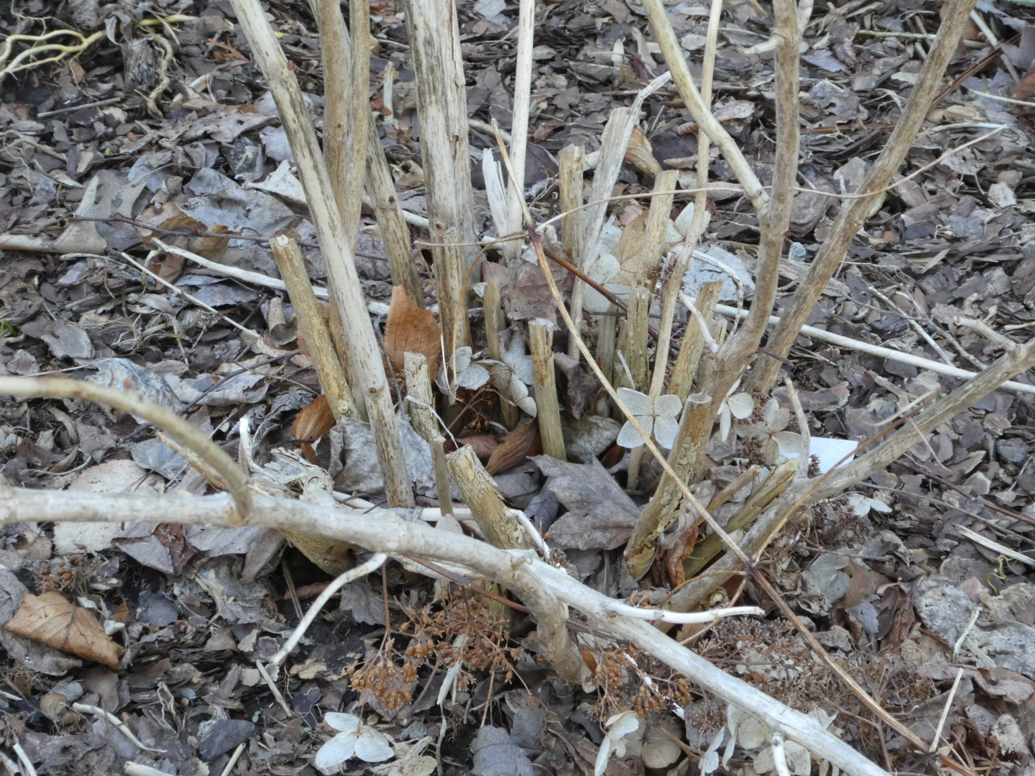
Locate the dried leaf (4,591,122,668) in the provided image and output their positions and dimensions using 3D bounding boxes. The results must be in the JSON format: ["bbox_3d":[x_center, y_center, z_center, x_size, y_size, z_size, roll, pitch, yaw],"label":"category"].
[{"bbox_3d":[-0.174,0.093,1.640,0.048,0.015,0.033,15,33,24],"label":"dried leaf"}]

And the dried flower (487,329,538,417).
[{"bbox_3d":[-0.002,-0.006,1.750,0.021,0.032,0.016,0,30,0],"label":"dried flower"}]

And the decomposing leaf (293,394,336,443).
[{"bbox_3d":[-0.084,0.013,1.765,0.014,0.016,0.017,19,35,30],"label":"decomposing leaf"}]

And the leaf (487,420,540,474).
[{"bbox_3d":[-0.002,0.024,1.757,0.013,0.014,0.031,23,37,34],"label":"leaf"}]

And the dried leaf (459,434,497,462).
[{"bbox_3d":[-0.016,0.024,1.757,0.018,0.008,0.013,0,30,0],"label":"dried leaf"}]

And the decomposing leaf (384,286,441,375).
[{"bbox_3d":[-0.044,-0.023,1.790,0.024,0.035,0.014,0,30,0],"label":"decomposing leaf"}]

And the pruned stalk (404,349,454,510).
[{"bbox_3d":[-0.035,0.018,1.705,0.011,0.065,0.010,-9,18,5],"label":"pruned stalk"}]

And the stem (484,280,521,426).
[{"bbox_3d":[-0.006,-0.014,1.760,0.007,0.066,0.007,-6,18,4],"label":"stem"}]

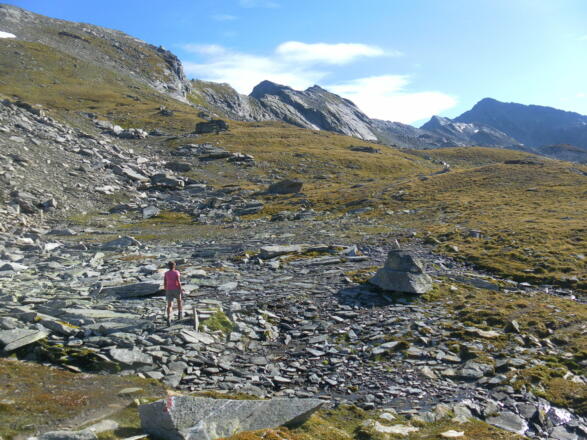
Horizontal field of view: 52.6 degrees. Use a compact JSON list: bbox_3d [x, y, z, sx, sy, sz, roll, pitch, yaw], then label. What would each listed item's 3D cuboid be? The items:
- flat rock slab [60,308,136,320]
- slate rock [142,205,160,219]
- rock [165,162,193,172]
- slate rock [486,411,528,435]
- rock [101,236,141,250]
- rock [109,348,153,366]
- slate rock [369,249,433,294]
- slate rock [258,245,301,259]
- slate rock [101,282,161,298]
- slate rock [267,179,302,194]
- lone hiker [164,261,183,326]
[{"bbox_3d":[-5.362,2.612,16.400,2.100,0.190,1.000,0,1,0],"label":"flat rock slab"},{"bbox_3d":[-9.572,-0.573,40.000,1.200,0.850,1.000,0,1,0],"label":"slate rock"},{"bbox_3d":[-10.950,-5.043,57.000,2.450,0.900,1.700,0,1,0],"label":"rock"},{"bbox_3d":[2.705,2.559,7.500,0.520,0.170,0.380,0,1,0],"label":"slate rock"},{"bbox_3d":[-8.600,1.168,29.500,1.950,0.580,1.400,0,1,0],"label":"rock"},{"bbox_3d":[-3.186,2.688,11.600,0.840,0.220,0.500,0,1,0],"label":"rock"},{"bbox_3d":[3.751,1.823,20.800,2.200,1.550,1.800,0,1,0],"label":"slate rock"},{"bbox_3d":[-0.624,1.513,28.500,2.100,0.500,1.200,0,1,0],"label":"slate rock"},{"bbox_3d":[-5.089,2.222,18.700,2.000,0.380,1.100,0,1,0],"label":"slate rock"},{"bbox_3d":[-0.743,-2.766,49.000,2.900,1.250,2.000,0,1,0],"label":"slate rock"},{"bbox_3d":[-3.084,1.902,15.250,0.470,1.660,0.420,0,1,-3],"label":"lone hiker"}]

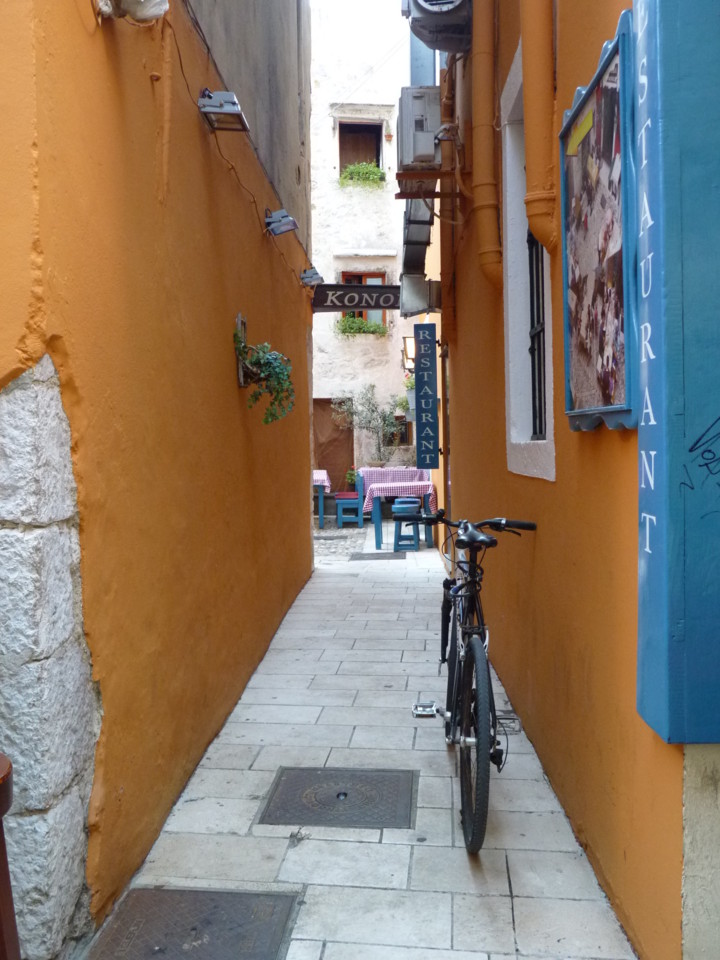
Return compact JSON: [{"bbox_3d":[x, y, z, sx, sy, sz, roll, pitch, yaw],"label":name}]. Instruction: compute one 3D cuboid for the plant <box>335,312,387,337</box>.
[{"bbox_3d":[0.019,-2.935,16.750,0.950,0.440,0.360,-1,2,-8],"label":"plant"}]

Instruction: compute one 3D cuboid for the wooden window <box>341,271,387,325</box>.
[{"bbox_3d":[0.075,-3.200,15.900,0.800,1.050,0.120,-1,2,-6],"label":"wooden window"}]

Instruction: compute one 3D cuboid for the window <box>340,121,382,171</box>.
[{"bbox_3d":[0.015,-6.284,16.850,0.850,1.020,0.140,-1,2,-8],"label":"window"}]

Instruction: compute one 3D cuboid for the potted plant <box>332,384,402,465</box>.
[{"bbox_3d":[0.120,-0.920,14.900,1.150,1.330,0.950,-1,2,0],"label":"potted plant"}]

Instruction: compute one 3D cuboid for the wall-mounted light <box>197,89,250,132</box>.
[{"bbox_3d":[-0.560,-1.530,3.680,0.175,0.115,0.230,-1,2,2],"label":"wall-mounted light"}]

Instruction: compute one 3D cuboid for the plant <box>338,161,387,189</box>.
[{"bbox_3d":[0.047,-5.749,16.700,0.880,0.450,0.360,-1,2,-8],"label":"plant"}]

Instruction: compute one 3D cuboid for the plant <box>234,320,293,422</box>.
[{"bbox_3d":[-0.515,-0.560,4.750,0.320,0.530,0.360,-1,2,2],"label":"plant"}]

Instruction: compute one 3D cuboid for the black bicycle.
[{"bbox_3d":[0.405,0.670,3.400,0.600,1.020,1.700,2,2,2],"label":"black bicycle"}]

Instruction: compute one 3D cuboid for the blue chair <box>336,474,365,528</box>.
[{"bbox_3d":[-0.145,0.300,13.500,0.450,0.860,0.430,-1,2,-2],"label":"blue chair"}]

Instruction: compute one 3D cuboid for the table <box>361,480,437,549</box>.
[{"bbox_3d":[0.496,0.433,11.150,0.860,0.770,0.820,-1,2,-5],"label":"table"}]

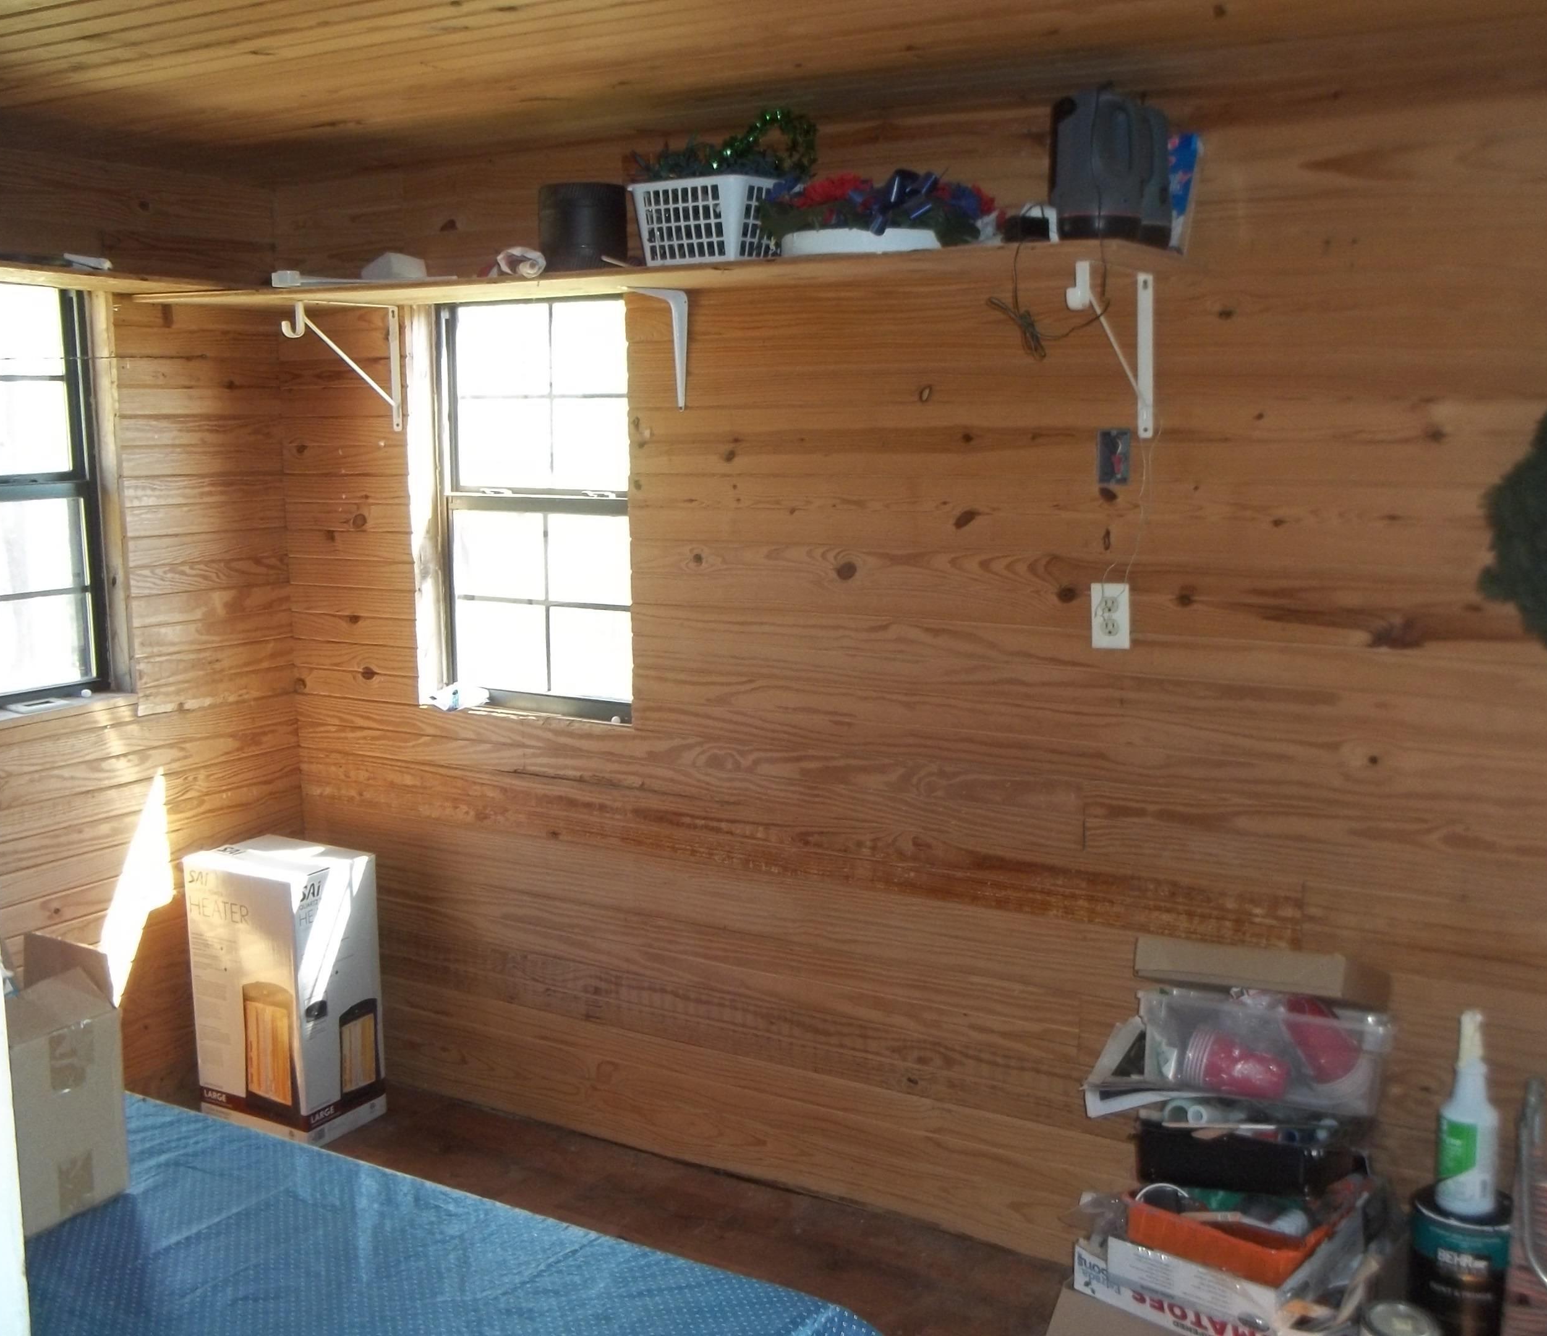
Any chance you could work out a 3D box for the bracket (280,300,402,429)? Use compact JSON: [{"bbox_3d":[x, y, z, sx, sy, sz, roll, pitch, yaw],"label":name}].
[{"bbox_3d":[-0.912,-0.636,3.586,0.030,0.268,0.325,5,10,31],"label":"bracket"}]

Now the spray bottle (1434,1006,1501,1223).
[{"bbox_3d":[0.825,0.523,2.023,0.066,0.250,0.078,3,9,23],"label":"spray bottle"}]

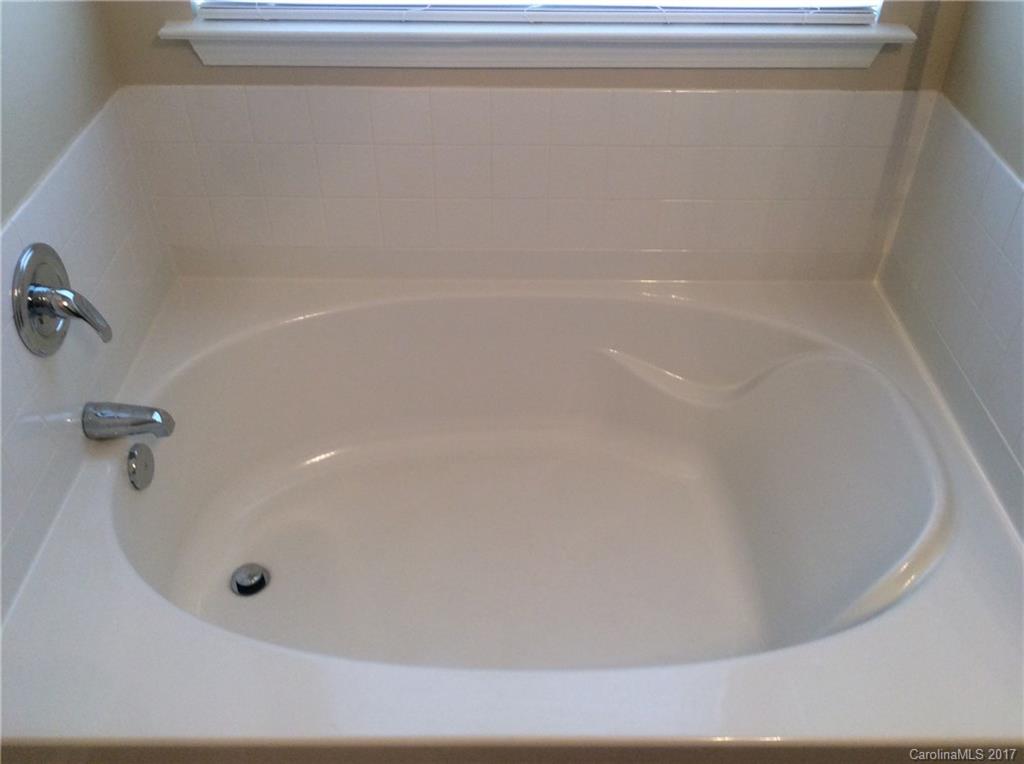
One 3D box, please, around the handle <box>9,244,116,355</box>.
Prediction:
[{"bbox_3d":[-0.653,-0.121,1.399,0.092,0.174,0.174,0,39,-1],"label":"handle"}]

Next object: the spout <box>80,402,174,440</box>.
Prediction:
[{"bbox_3d":[-0.630,0.067,1.568,0.140,0.066,0.061,0,39,-1],"label":"spout"}]

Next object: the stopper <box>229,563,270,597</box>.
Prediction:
[{"bbox_3d":[-0.503,0.378,1.813,0.075,0.025,0.075,0,39,-1],"label":"stopper"}]

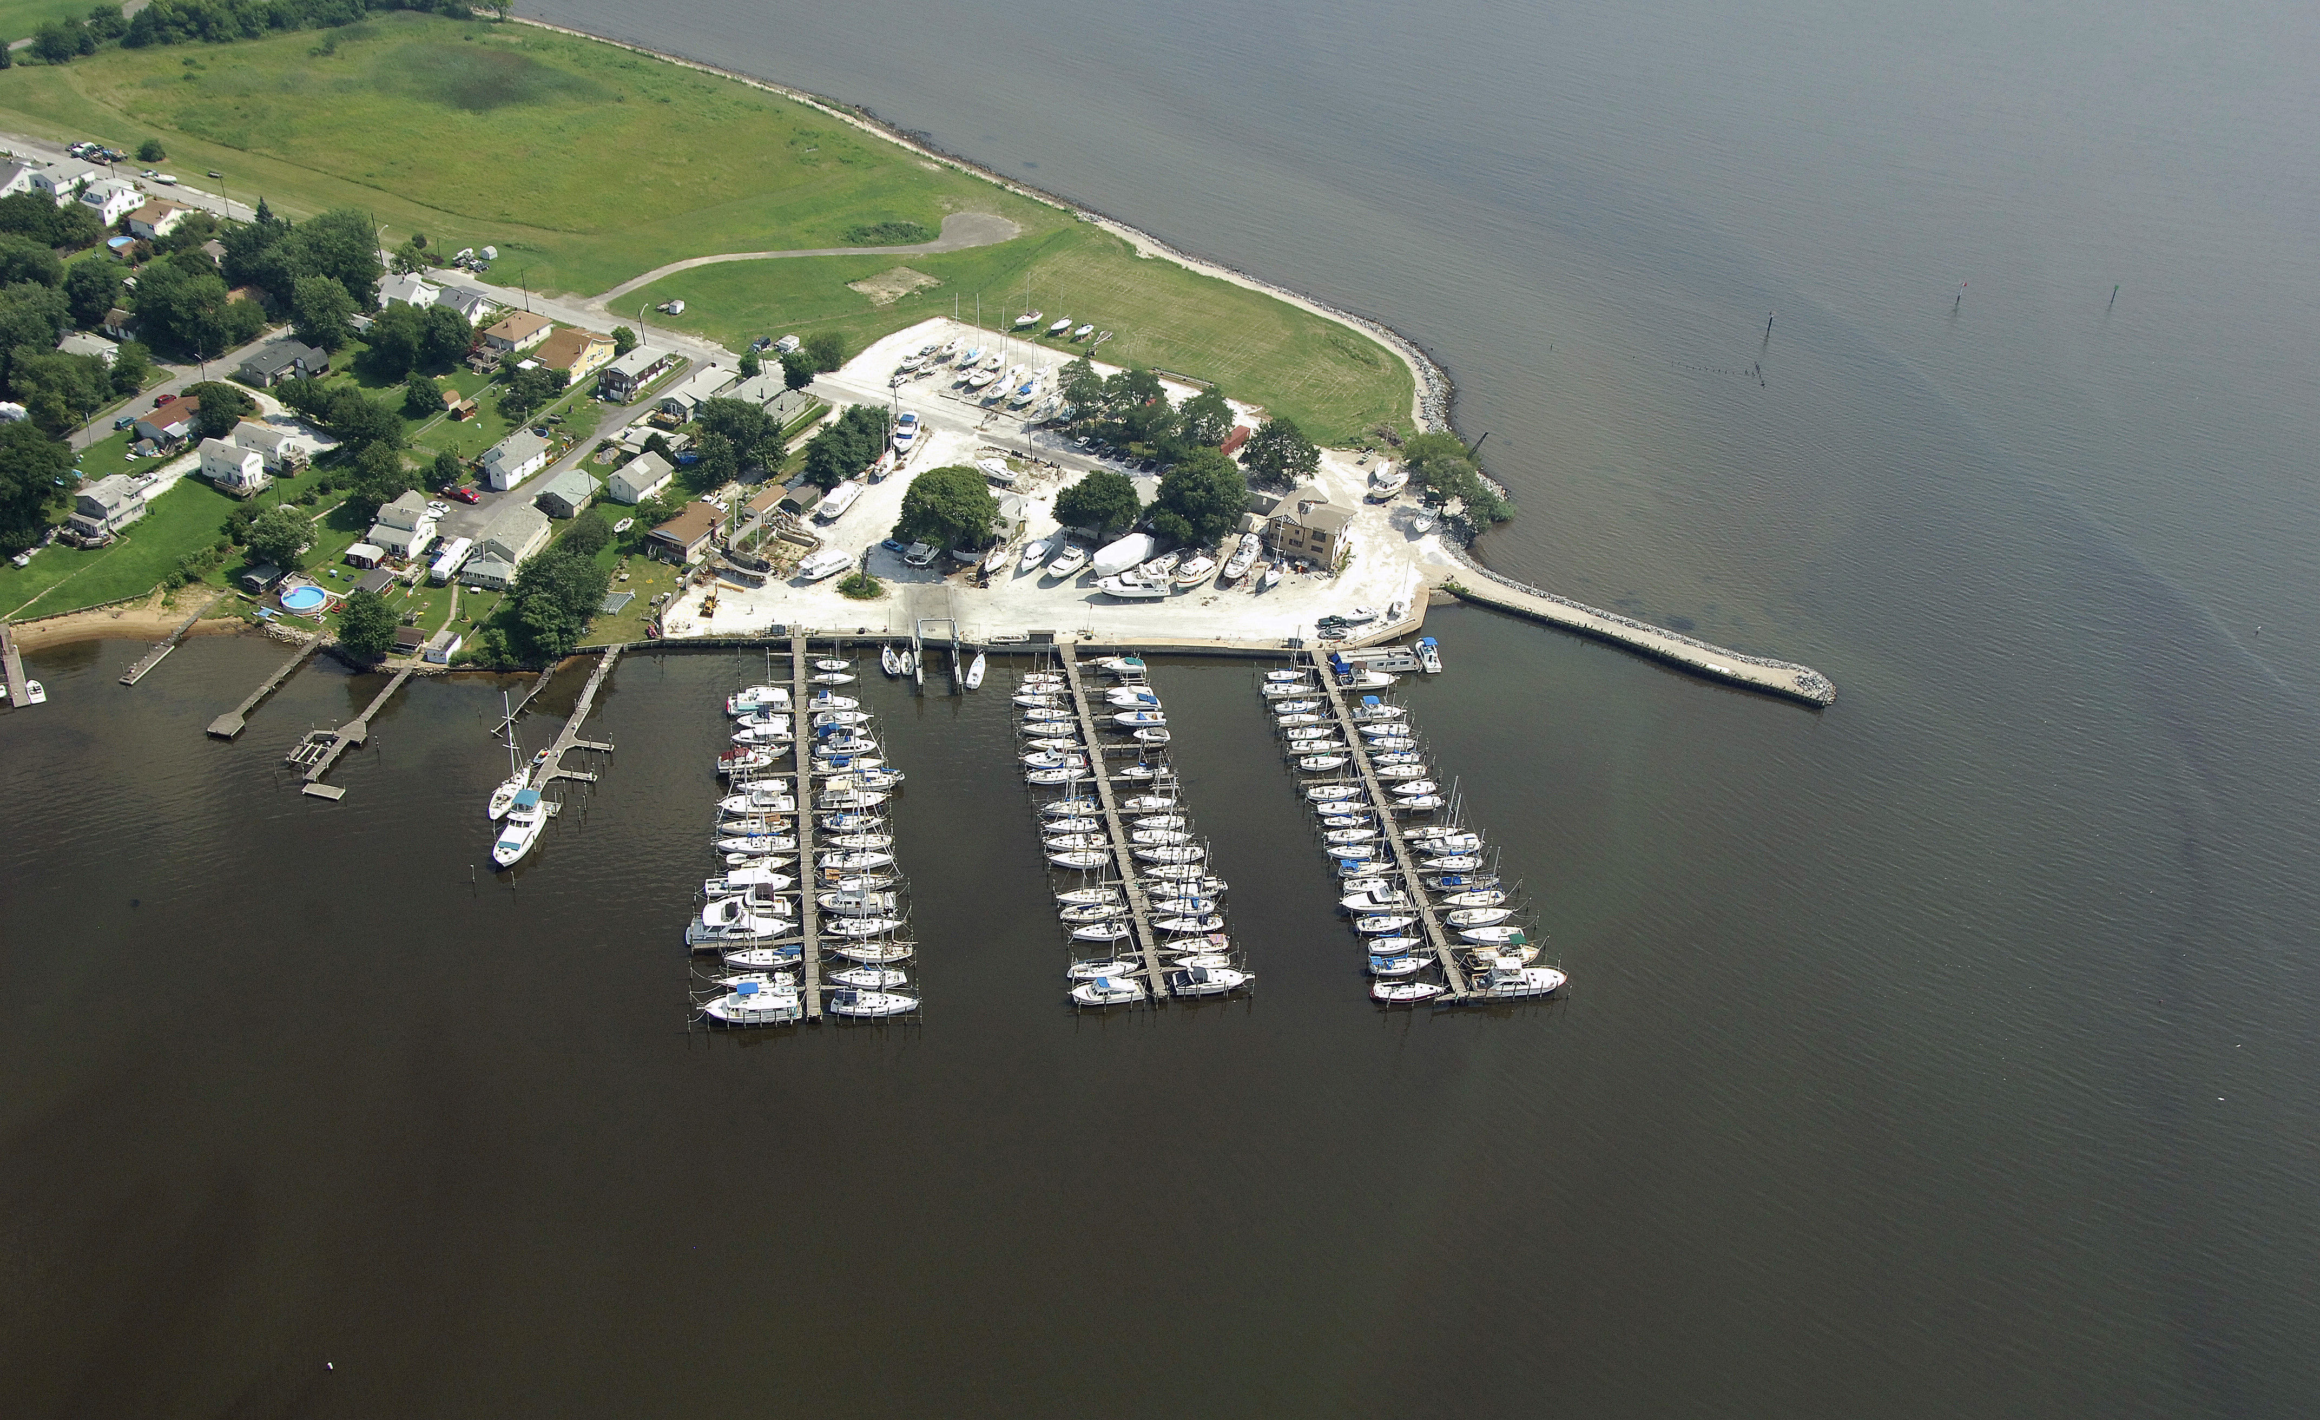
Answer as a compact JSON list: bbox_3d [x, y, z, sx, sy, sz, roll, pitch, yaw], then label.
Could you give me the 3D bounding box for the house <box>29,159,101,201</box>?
[{"bbox_3d":[-239.320,-115.540,506.340,7.940,7.000,10.890,20,37,22],"label":"house"}]

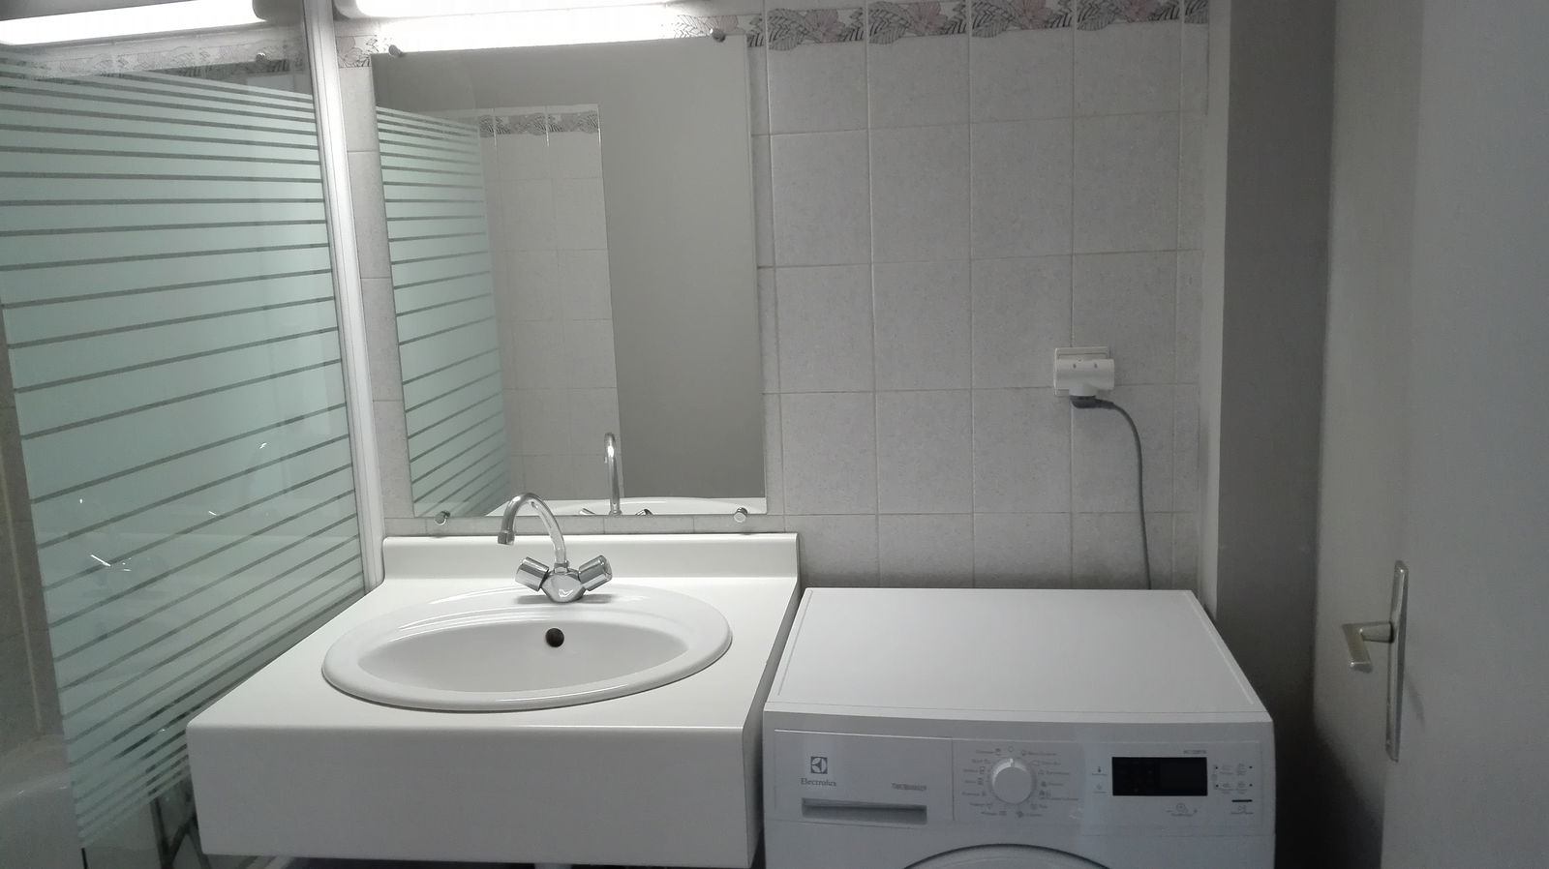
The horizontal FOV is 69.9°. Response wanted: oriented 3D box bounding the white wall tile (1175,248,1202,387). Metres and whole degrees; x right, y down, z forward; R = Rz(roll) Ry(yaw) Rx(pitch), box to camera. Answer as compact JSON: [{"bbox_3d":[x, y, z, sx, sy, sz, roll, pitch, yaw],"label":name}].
[{"bbox_3d":[0.622,-0.174,1.663,0.036,0.197,0.010,-1,10,8],"label":"white wall tile"}]

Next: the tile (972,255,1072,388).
[{"bbox_3d":[0.380,-0.170,1.701,0.150,0.200,0.010,-1,11,8],"label":"tile"}]

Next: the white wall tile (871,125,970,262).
[{"bbox_3d":[0.221,-0.364,1.684,0.150,0.200,0.010,-1,11,8],"label":"white wall tile"}]

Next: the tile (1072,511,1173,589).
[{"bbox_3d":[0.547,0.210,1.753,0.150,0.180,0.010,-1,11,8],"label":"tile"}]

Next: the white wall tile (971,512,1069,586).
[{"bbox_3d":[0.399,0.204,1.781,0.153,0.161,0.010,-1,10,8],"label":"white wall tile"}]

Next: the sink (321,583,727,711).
[{"bbox_3d":[-0.333,0.362,1.563,0.558,0.170,0.477,-1,10,8],"label":"sink"}]

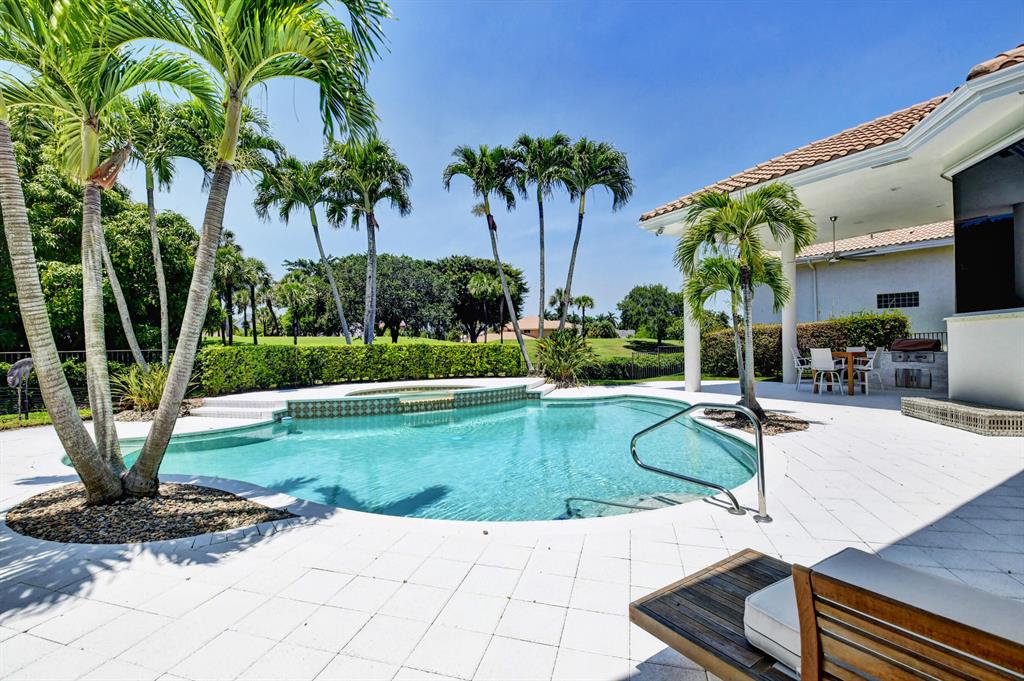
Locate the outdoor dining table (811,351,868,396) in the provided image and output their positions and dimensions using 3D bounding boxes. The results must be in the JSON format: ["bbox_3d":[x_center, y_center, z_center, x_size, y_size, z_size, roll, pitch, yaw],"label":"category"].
[{"bbox_3d":[7.848,0.776,10.211,0.900,0.950,0.900,0,-1,-34],"label":"outdoor dining table"}]

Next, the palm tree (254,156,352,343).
[{"bbox_3d":[-6.036,-2.010,12.323,2.828,6.648,2.600,-1,-1,0],"label":"palm tree"}]

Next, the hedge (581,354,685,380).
[{"bbox_3d":[4.924,1.032,16.812,6.080,0.850,0.900,0,-1,-36],"label":"hedge"}]

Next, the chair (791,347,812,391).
[{"bbox_3d":[7.919,0.790,11.452,0.560,1.120,0.600,0,0,-40],"label":"chair"}]

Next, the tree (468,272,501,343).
[{"bbox_3d":[-2.742,-3.208,42.037,3.153,7.007,3.153,-1,-1,0],"label":"tree"}]

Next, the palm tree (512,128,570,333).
[{"bbox_3d":[1.027,-2.978,14.918,2.300,8.400,2.300,0,0,0],"label":"palm tree"}]

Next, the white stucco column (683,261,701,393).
[{"bbox_3d":[4.859,-0.697,11.459,0.390,4.100,0.390,0,0,-29],"label":"white stucco column"}]

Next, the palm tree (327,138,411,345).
[{"bbox_3d":[-4.164,-2.282,12.326,2.424,7.154,2.424,-1,-1,0],"label":"palm tree"}]

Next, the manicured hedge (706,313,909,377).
[{"bbox_3d":[9.929,0.355,15.464,1.000,2.020,6.400,0,0,-29],"label":"manicured hedge"}]

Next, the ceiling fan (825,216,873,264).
[{"bbox_3d":[7.240,-2.257,9.624,1.550,1.064,1.550,-1,-1,0],"label":"ceiling fan"}]

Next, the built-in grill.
[{"bbox_3d":[10.599,0.656,11.193,0.750,1.380,1.280,0,0,-29],"label":"built-in grill"}]

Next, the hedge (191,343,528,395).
[{"bbox_3d":[-3.221,0.661,11.363,8.100,1.100,0.800,0,0,-36],"label":"hedge"}]

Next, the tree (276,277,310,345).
[{"bbox_3d":[-19.416,-2.724,38.034,3.209,6.340,3.209,-1,-1,0],"label":"tree"}]

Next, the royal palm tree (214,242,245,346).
[{"bbox_3d":[-21.317,-3.425,32.041,2.552,7.902,2.552,-1,-1,0],"label":"royal palm tree"}]

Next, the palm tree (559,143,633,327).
[{"bbox_3d":[2.547,-2.665,13.829,2.655,7.816,2.500,-1,-1,0],"label":"palm tree"}]

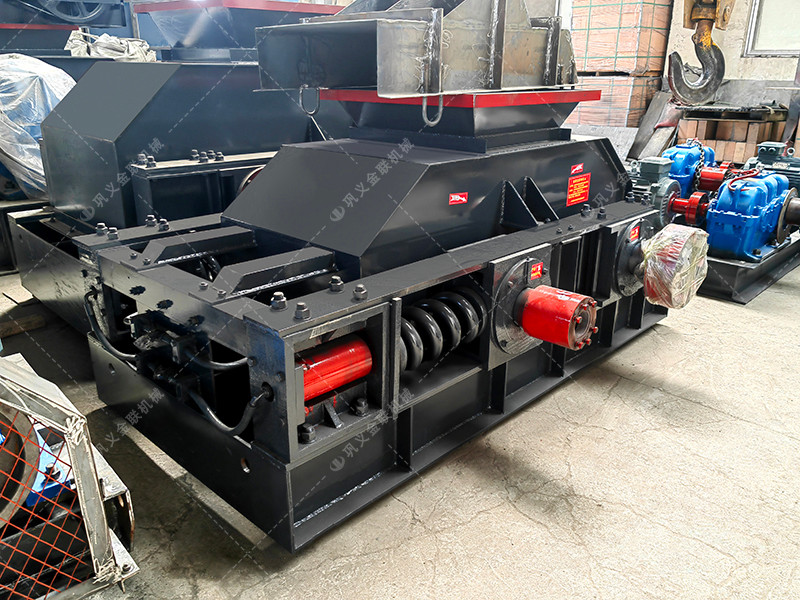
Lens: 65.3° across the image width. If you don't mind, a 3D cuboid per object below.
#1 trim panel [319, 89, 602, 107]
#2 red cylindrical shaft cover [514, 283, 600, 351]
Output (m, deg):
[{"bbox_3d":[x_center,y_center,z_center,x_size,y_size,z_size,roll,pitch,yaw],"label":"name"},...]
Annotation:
[{"bbox_3d":[0.247,-0.807,2.465,0.751,0.038,0.834,18,26,41],"label":"trim panel"},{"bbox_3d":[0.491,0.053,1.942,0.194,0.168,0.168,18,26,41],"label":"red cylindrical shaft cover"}]

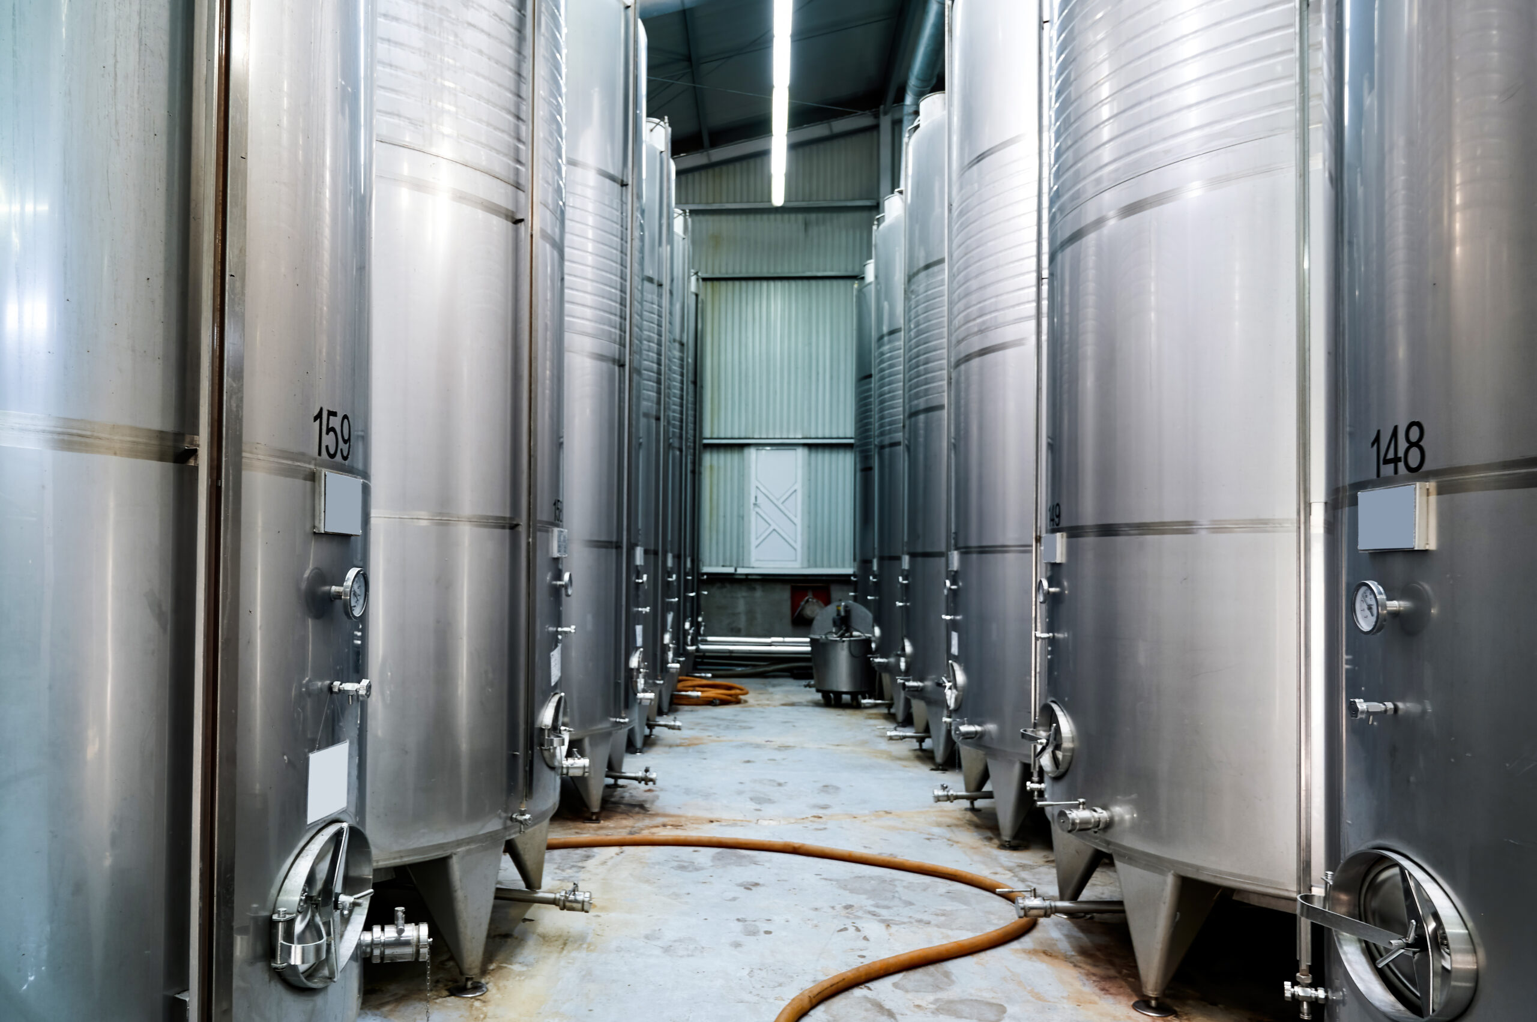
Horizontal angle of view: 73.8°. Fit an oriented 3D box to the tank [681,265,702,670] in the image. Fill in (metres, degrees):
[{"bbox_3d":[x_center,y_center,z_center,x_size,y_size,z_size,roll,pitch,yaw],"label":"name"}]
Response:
[{"bbox_3d":[-2.000,-0.420,13.750,2.300,5.500,2.250,0,-2,0],"label":"tank"}]

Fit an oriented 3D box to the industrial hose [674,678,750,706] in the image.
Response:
[{"bbox_3d":[-0.720,2.180,12.400,0.950,0.200,1.100,0,-2,0],"label":"industrial hose"}]

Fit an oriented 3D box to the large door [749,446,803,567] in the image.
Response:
[{"bbox_3d":[0.114,-0.076,16.200,0.860,1.930,0.080,0,-2,4],"label":"large door"}]

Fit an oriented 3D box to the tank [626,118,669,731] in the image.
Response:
[{"bbox_3d":[-2.000,-0.680,9.100,2.300,5.500,2.250,0,-2,0],"label":"tank"}]

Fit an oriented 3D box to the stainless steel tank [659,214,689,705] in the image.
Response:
[{"bbox_3d":[-2.000,-0.550,11.450,2.300,5.500,2.250,0,-2,0],"label":"stainless steel tank"}]

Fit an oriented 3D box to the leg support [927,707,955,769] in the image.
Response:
[{"bbox_3d":[1.390,1.820,8.200,0.230,0.510,0.230,3,-3,-45],"label":"leg support"}]

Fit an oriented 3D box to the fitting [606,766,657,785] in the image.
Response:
[{"bbox_3d":[-0.950,1.810,7.000,0.380,0.130,0.100,0,-2,9],"label":"fitting"}]

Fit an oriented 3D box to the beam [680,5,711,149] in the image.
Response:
[{"bbox_3d":[-0.975,-5.860,13.800,0.110,0.170,4.800,0,-2,0],"label":"beam"}]

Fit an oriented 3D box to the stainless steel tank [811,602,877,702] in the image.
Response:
[{"bbox_3d":[0.890,1.690,12.200,0.770,1.240,0.780,0,-2,0],"label":"stainless steel tank"}]

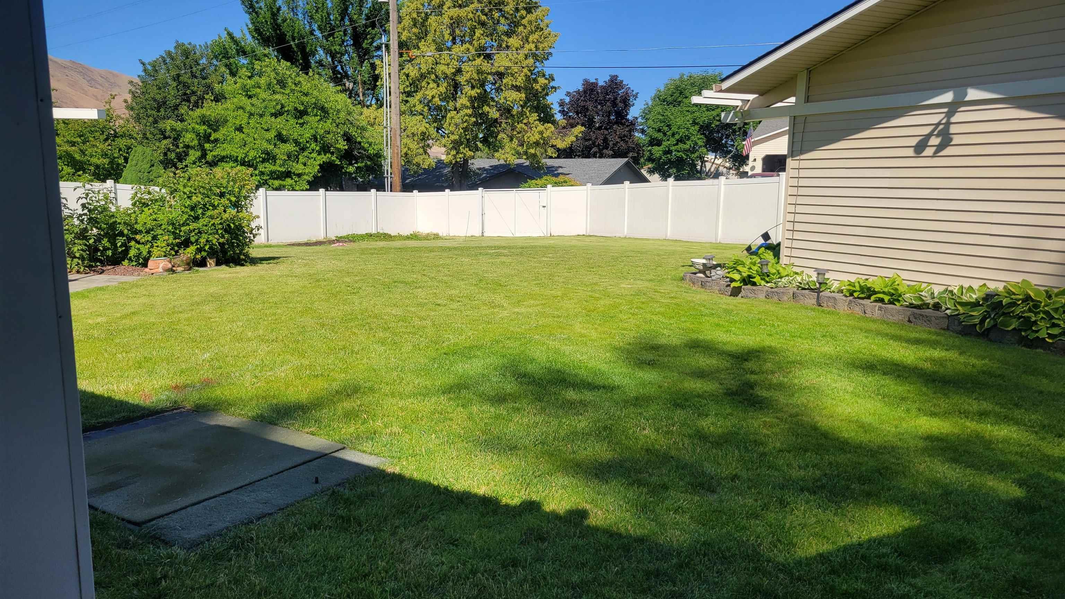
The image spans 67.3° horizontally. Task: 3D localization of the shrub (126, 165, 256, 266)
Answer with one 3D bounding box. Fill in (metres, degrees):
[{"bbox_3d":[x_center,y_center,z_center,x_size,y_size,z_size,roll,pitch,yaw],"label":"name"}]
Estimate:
[{"bbox_3d":[-6.671,-1.650,15.700,2.500,1.900,2.200,0,9,0],"label":"shrub"}]

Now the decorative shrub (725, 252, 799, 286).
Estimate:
[{"bbox_3d":[2.761,-0.397,9.600,0.880,0.380,0.800,0,9,0],"label":"decorative shrub"}]

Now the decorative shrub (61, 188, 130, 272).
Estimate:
[{"bbox_3d":[-8.254,-1.383,15.100,1.400,1.550,1.300,0,9,0],"label":"decorative shrub"}]

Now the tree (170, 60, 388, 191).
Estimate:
[{"bbox_3d":[-10.963,-6.617,34.500,8.400,7.400,7.500,0,9,0],"label":"tree"}]

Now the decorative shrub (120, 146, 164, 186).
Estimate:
[{"bbox_3d":[-13.185,-3.513,27.000,1.800,3.200,1.800,0,9,0],"label":"decorative shrub"}]

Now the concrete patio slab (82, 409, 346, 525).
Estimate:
[{"bbox_3d":[-1.582,0.722,3.494,1.103,0.090,0.957,6,11,32],"label":"concrete patio slab"}]

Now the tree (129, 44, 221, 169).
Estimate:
[{"bbox_3d":[-17.579,-8.195,40.000,5.700,9.150,5.500,0,9,0],"label":"tree"}]

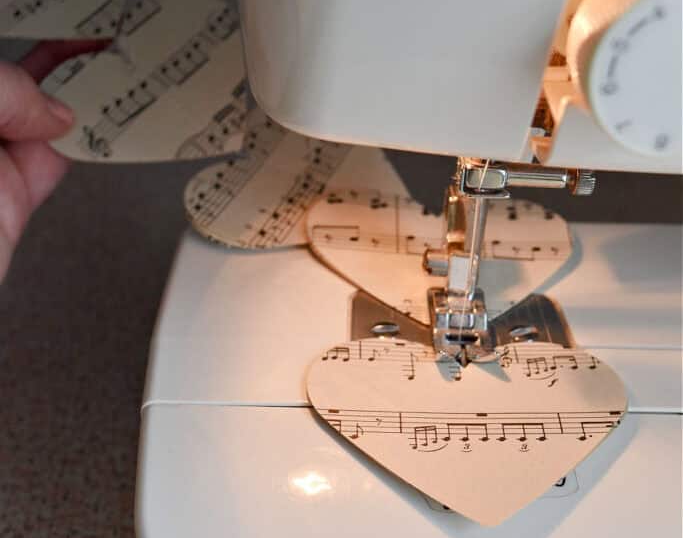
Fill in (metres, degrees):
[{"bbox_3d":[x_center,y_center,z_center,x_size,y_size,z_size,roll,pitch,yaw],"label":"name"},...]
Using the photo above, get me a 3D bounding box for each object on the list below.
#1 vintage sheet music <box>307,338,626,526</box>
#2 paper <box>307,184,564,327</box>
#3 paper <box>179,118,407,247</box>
[{"bbox_3d":[0.028,0.033,0.244,0.072,0.004,0.065,1,29,0],"label":"vintage sheet music"},{"bbox_3d":[0.027,-0.002,0.294,0.072,0.004,0.065,1,37,-3],"label":"paper"},{"bbox_3d":[-0.005,-0.023,0.320,0.065,0.004,0.072,24,44,17],"label":"paper"}]

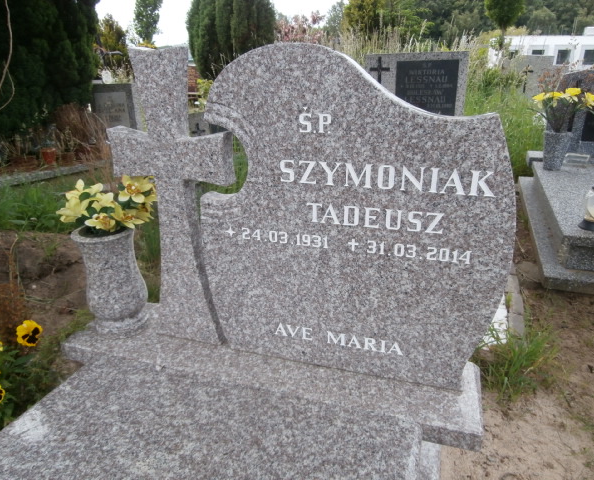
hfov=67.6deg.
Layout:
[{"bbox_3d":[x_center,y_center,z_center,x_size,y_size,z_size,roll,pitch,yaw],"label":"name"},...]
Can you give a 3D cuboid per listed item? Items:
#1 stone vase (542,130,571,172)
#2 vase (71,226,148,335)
[{"bbox_3d":[1.938,-0.669,3.317,0.205,0.277,0.205,6,22,18],"label":"stone vase"},{"bbox_3d":[-0.516,0.111,1.249,0.165,0.281,0.165,6,22,18],"label":"vase"}]

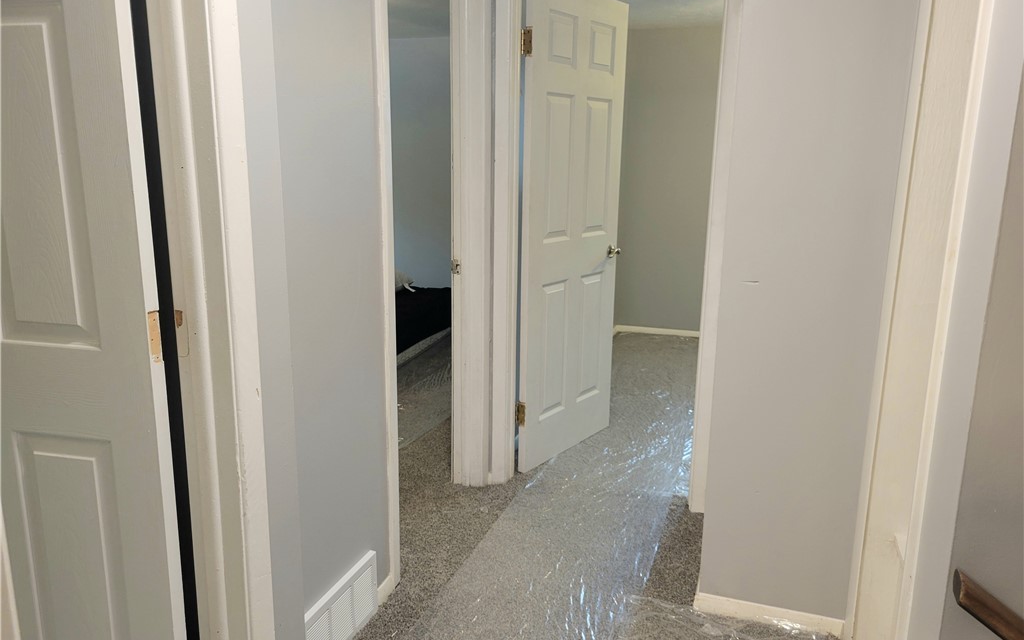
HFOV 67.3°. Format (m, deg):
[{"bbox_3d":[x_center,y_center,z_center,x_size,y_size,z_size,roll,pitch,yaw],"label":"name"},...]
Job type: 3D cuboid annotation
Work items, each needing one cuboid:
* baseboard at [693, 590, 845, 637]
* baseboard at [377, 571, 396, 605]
[{"bbox_3d":[0.765,0.882,2.311,0.422,0.058,0.014,5,13,19],"label":"baseboard"},{"bbox_3d":[-0.400,0.847,2.407,0.014,0.058,0.105,5,13,19],"label":"baseboard"}]

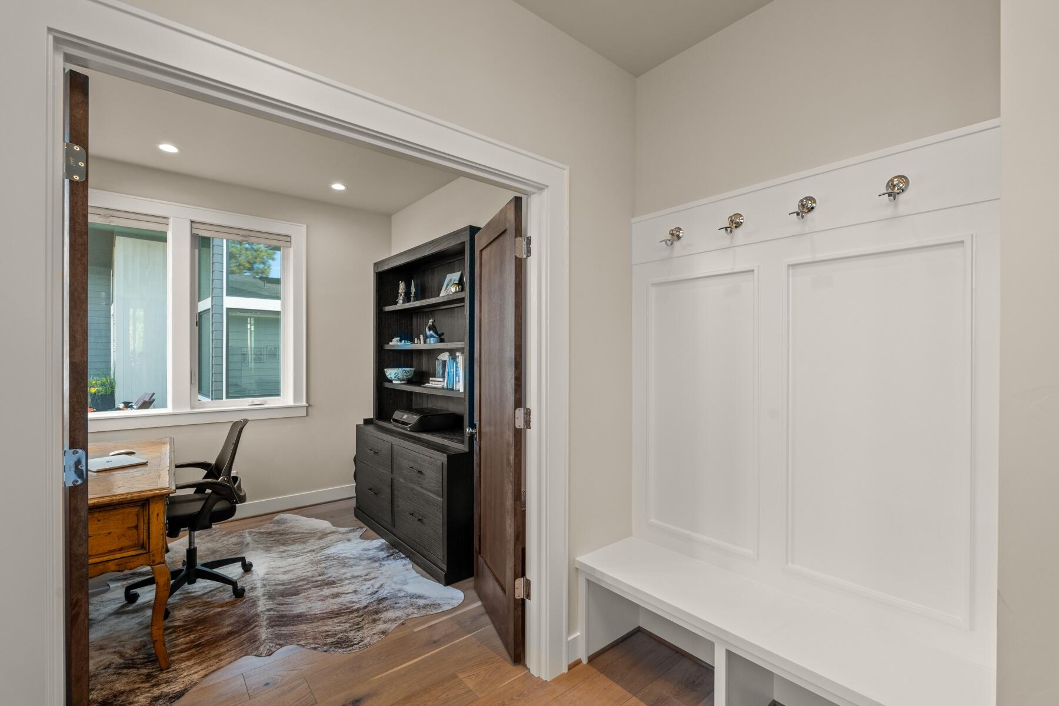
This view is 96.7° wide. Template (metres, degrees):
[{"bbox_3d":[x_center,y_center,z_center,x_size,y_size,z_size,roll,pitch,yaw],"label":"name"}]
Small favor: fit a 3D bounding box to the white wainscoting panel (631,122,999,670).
[{"bbox_3d":[0.935,0.122,1.808,0.040,1.570,1.325,0,0,-40],"label":"white wainscoting panel"}]

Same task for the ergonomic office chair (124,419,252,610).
[{"bbox_3d":[-1.904,0.877,2.672,0.600,0.960,0.610,0,0,-40],"label":"ergonomic office chair"}]

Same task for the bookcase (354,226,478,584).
[{"bbox_3d":[-0.770,0.297,3.510,0.540,2.120,1.500,0,0,-40],"label":"bookcase"}]

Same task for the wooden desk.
[{"bbox_3d":[-2.293,0.972,2.358,0.800,0.770,1.550,0,0,-38],"label":"wooden desk"}]

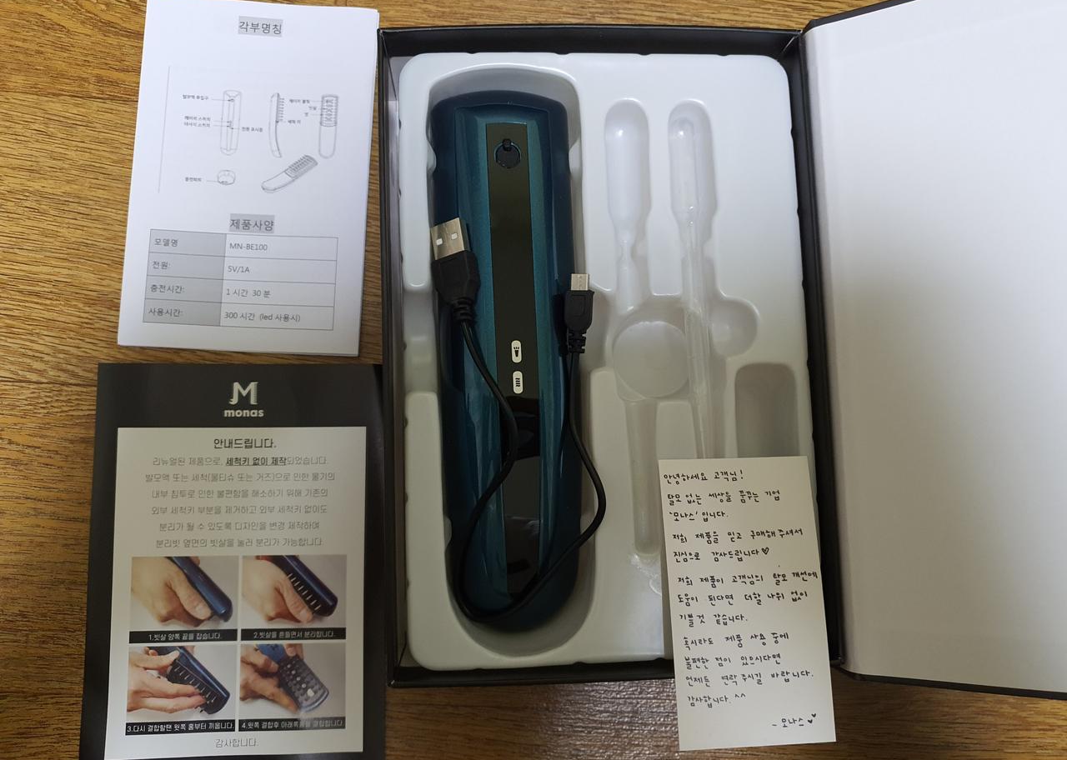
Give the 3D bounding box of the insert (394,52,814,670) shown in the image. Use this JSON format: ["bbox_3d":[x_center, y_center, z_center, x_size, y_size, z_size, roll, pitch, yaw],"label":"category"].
[{"bbox_3d":[0.022,-0.011,0.289,0.139,0.036,0.209,-1,85,-4],"label":"insert"}]

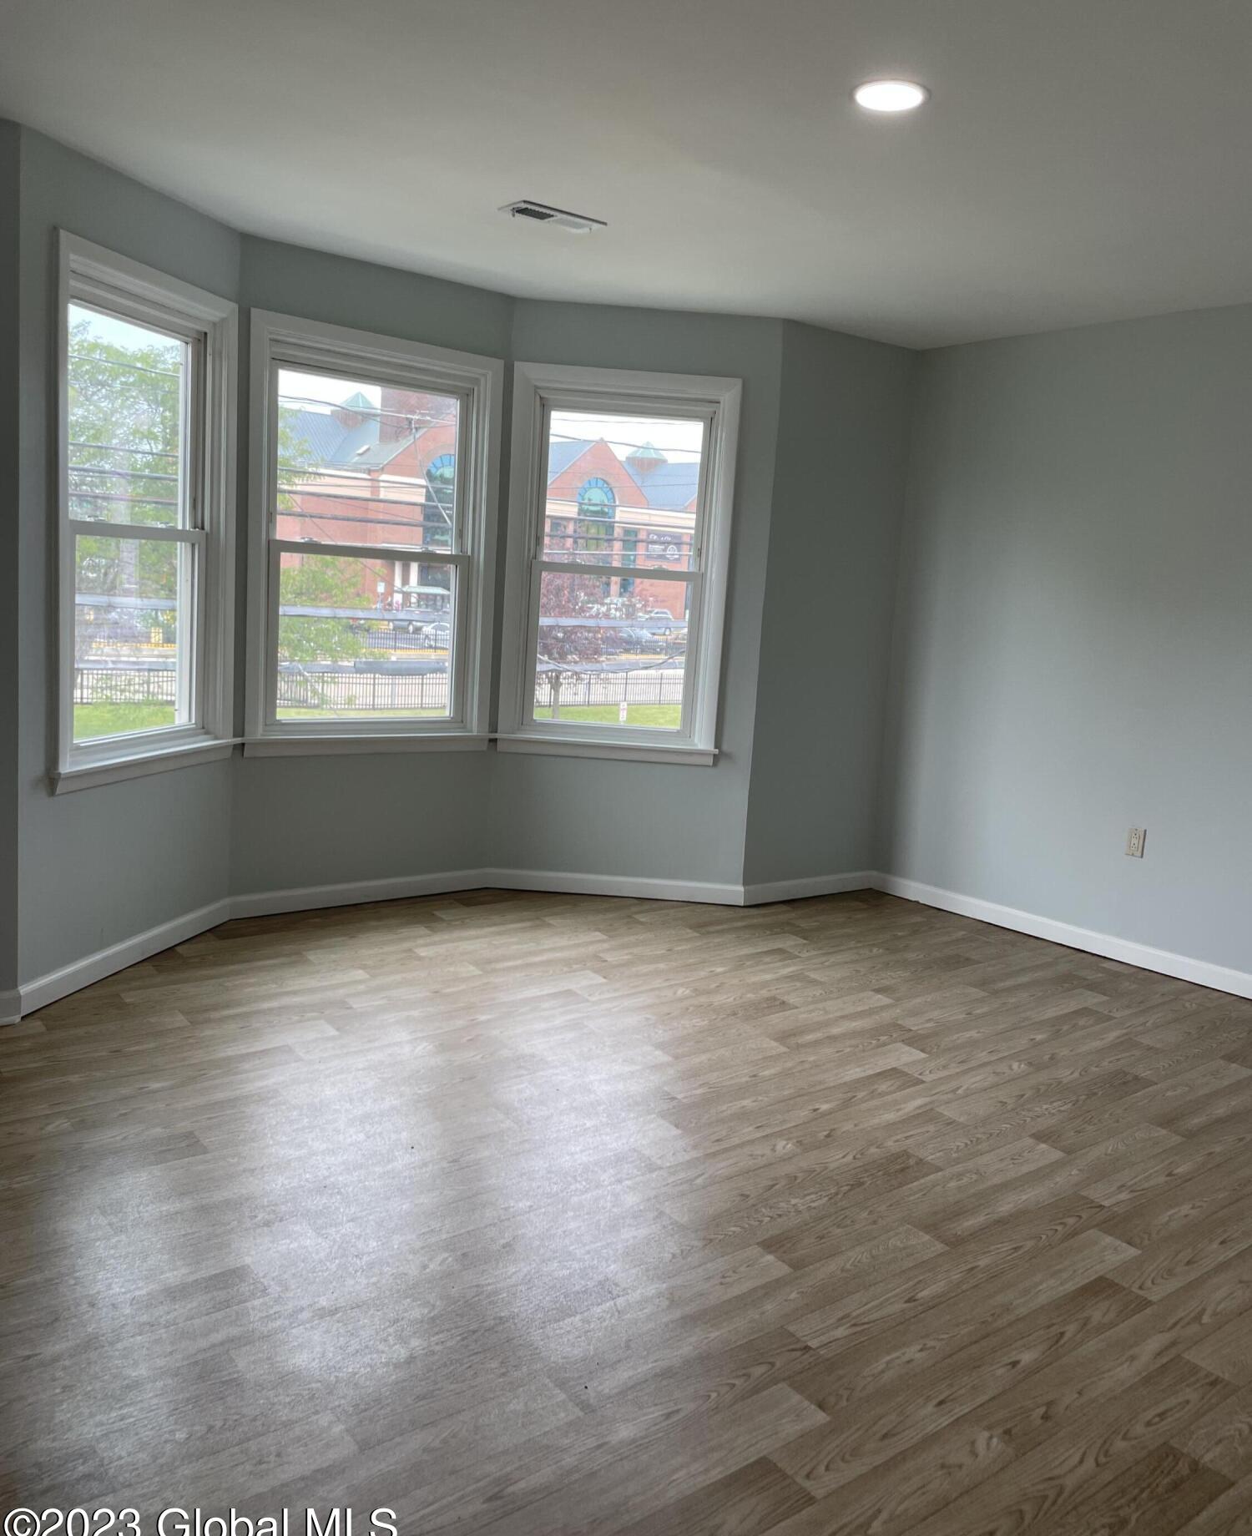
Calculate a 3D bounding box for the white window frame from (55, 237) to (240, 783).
[{"bbox_3d":[-1.537,-0.761,4.015,0.100,1.580,0.928,6,8,13],"label":"white window frame"}]

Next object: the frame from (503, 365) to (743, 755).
[{"bbox_3d":[-0.037,-0.835,5.210,0.913,1.580,0.100,4,8,0],"label":"frame"}]

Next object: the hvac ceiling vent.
[{"bbox_3d":[-0.225,-1.700,3.891,0.305,0.020,0.152,-3,10,-38],"label":"hvac ceiling vent"}]

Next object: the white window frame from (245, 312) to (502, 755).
[{"bbox_3d":[-0.970,-0.843,4.851,1.050,1.580,0.100,-3,10,-38],"label":"white window frame"}]

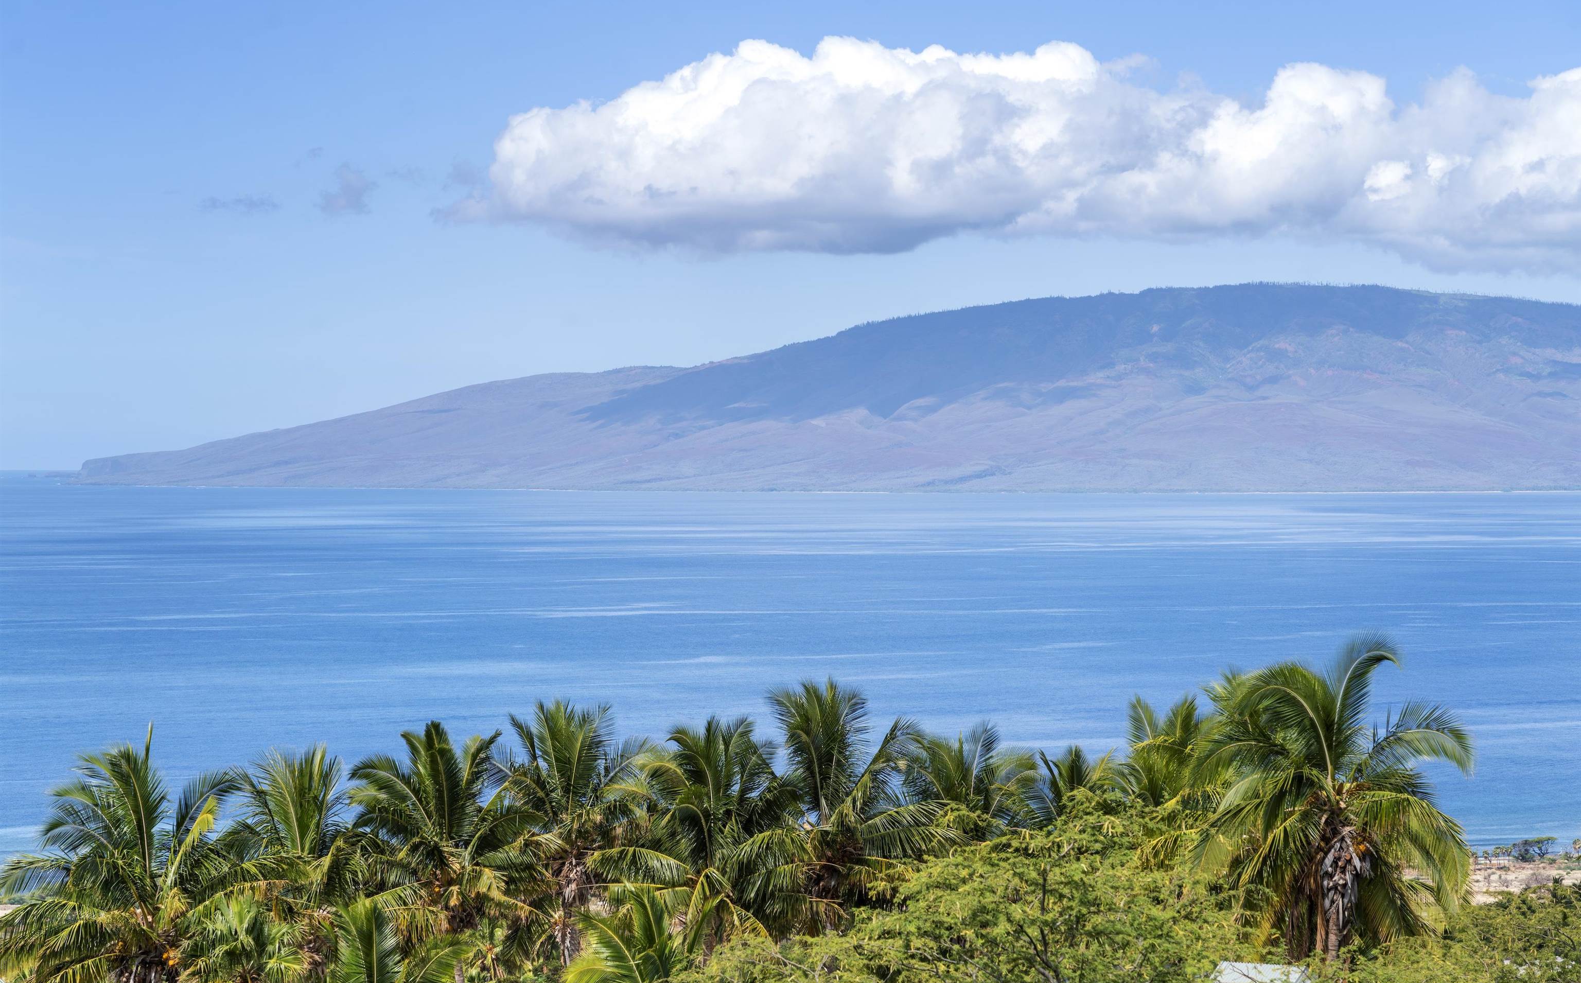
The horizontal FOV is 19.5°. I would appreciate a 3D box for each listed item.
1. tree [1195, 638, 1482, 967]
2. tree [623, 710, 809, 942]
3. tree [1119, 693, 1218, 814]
[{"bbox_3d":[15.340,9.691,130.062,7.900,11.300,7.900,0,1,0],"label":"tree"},{"bbox_3d":[-2.456,11.628,140.053,6.200,9.600,6.200,0,1,0],"label":"tree"},{"bbox_3d":[13.223,11.574,160.049,5.600,9.000,5.600,0,1,0],"label":"tree"}]

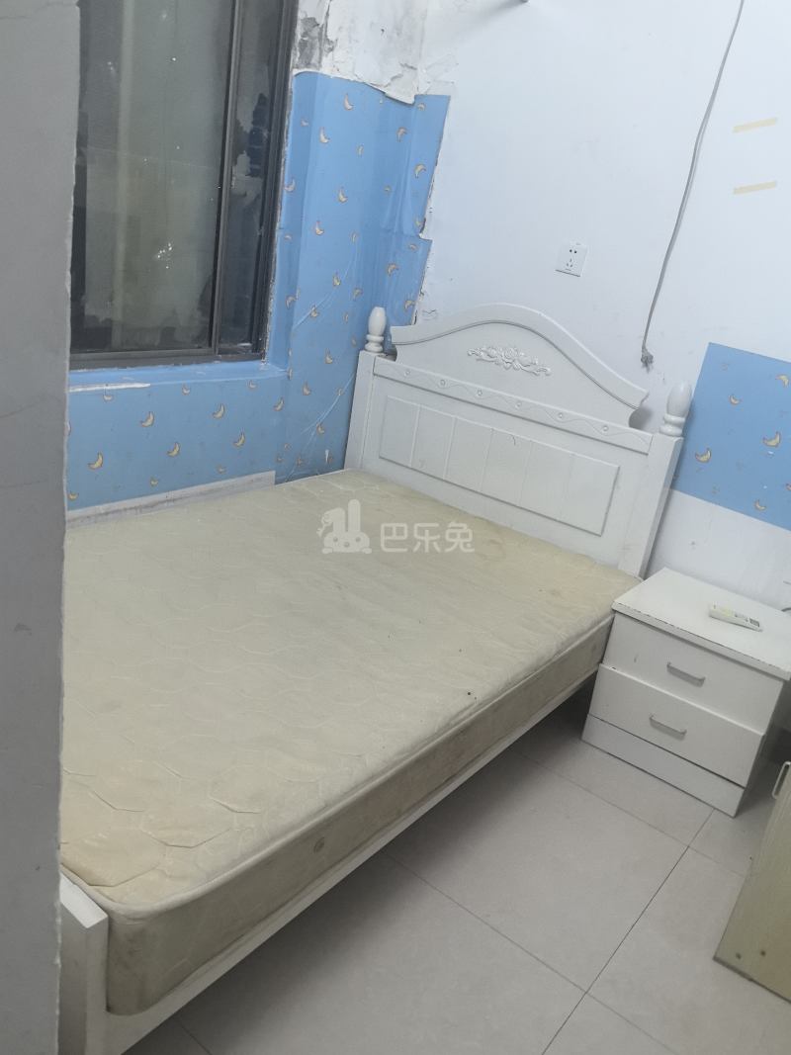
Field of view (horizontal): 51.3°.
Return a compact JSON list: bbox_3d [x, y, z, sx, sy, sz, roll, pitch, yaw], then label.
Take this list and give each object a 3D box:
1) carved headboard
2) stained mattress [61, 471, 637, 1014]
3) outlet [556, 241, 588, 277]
[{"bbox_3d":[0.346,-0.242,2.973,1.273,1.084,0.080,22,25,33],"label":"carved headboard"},{"bbox_3d":[-0.304,0.244,2.264,1.327,0.180,1.984,22,25,33],"label":"stained mattress"},{"bbox_3d":[0.557,-0.846,2.596,0.089,0.087,0.012,23,25,33],"label":"outlet"}]

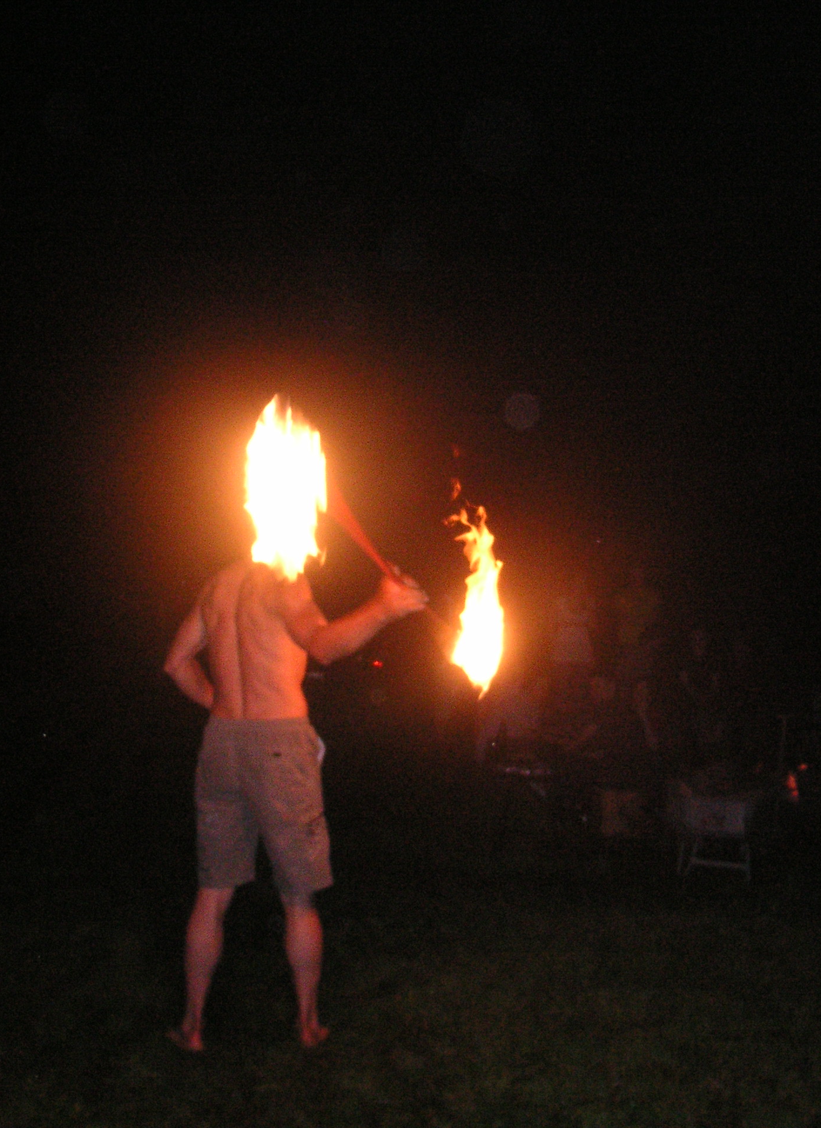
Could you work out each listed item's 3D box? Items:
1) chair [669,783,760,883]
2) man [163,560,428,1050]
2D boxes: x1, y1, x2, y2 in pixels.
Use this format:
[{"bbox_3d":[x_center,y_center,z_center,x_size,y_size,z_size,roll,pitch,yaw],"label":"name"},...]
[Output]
[{"bbox_3d":[1.644,1.455,8.700,0.450,0.550,0.450,-1,-1,23],"label":"chair"},{"bbox_3d":[-0.370,0.670,5.220,0.840,1.780,0.500,0,-1,10],"label":"man"}]

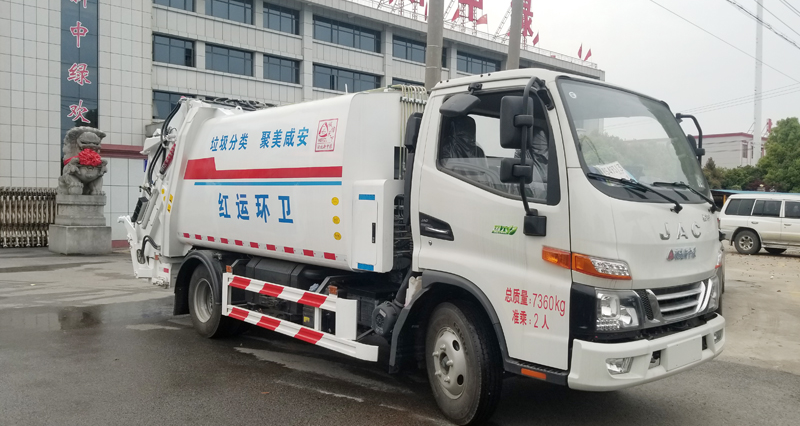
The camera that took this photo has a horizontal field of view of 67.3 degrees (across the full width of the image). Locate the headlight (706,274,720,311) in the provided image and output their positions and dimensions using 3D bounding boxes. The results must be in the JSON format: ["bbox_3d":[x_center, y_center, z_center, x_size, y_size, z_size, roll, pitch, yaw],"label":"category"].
[{"bbox_3d":[2.165,0.555,4.207,0.280,0.250,0.150,0,2,-44],"label":"headlight"}]

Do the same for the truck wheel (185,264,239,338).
[{"bbox_3d":[-1.960,0.900,6.221,0.210,0.775,0.775,0,2,-44],"label":"truck wheel"}]

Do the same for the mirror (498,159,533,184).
[{"bbox_3d":[0.598,-0.219,3.100,0.170,0.135,0.075,1,1,-11],"label":"mirror"}]

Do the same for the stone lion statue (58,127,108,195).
[{"bbox_3d":[-9.481,-1.543,18.000,1.350,2.050,1.150,0,0,40],"label":"stone lion statue"}]

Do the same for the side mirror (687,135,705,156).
[{"bbox_3d":[2.311,-0.460,4.717,0.080,0.270,0.170,2,2,21],"label":"side mirror"}]

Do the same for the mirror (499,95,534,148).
[{"bbox_3d":[0.601,-0.469,3.098,0.175,0.270,0.080,1,1,-11],"label":"mirror"}]

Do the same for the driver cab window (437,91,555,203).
[{"bbox_3d":[0.552,-0.391,3.507,0.100,0.650,0.850,0,2,-44],"label":"driver cab window"}]

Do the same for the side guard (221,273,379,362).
[{"bbox_3d":[-0.888,0.798,4.920,0.110,0.400,2.227,0,2,-44],"label":"side guard"}]

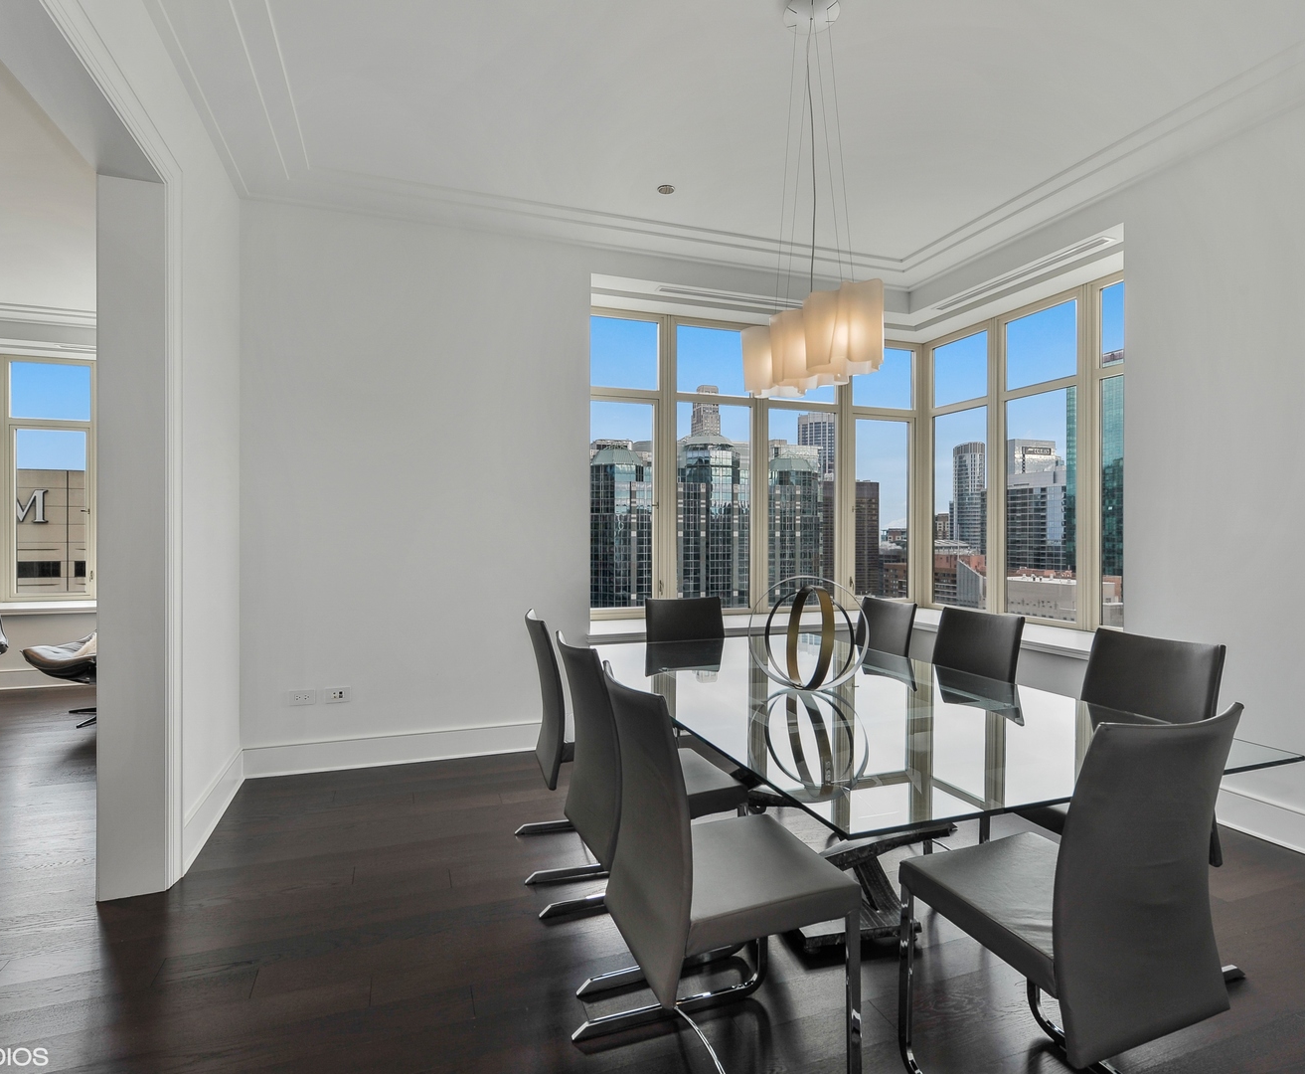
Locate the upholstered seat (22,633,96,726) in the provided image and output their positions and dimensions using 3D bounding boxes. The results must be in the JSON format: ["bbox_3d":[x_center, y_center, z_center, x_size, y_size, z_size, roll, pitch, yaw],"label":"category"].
[{"bbox_3d":[-3.800,0.830,5.038,0.980,0.840,0.900,0,0,41],"label":"upholstered seat"}]

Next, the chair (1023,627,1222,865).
[{"bbox_3d":[1.369,0.780,2.173,0.544,0.941,0.437,0,0,-16],"label":"chair"}]

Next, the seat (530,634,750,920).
[{"bbox_3d":[-0.036,0.780,2.253,0.544,0.941,0.437,0,0,-22],"label":"seat"}]

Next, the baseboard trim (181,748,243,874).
[{"bbox_3d":[-1.933,1.167,3.177,0.020,0.168,1.110,0,0,-20],"label":"baseboard trim"}]

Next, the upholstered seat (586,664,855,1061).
[{"bbox_3d":[0.135,0.780,1.664,0.544,0.941,0.437,0,0,-20],"label":"upholstered seat"}]

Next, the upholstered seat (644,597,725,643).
[{"bbox_3d":[0.232,0.780,3.479,0.437,0.941,0.544,0,0,-20],"label":"upholstered seat"}]

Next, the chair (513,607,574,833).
[{"bbox_3d":[-0.255,0.780,2.881,0.544,0.941,0.437,0,0,-17],"label":"chair"}]

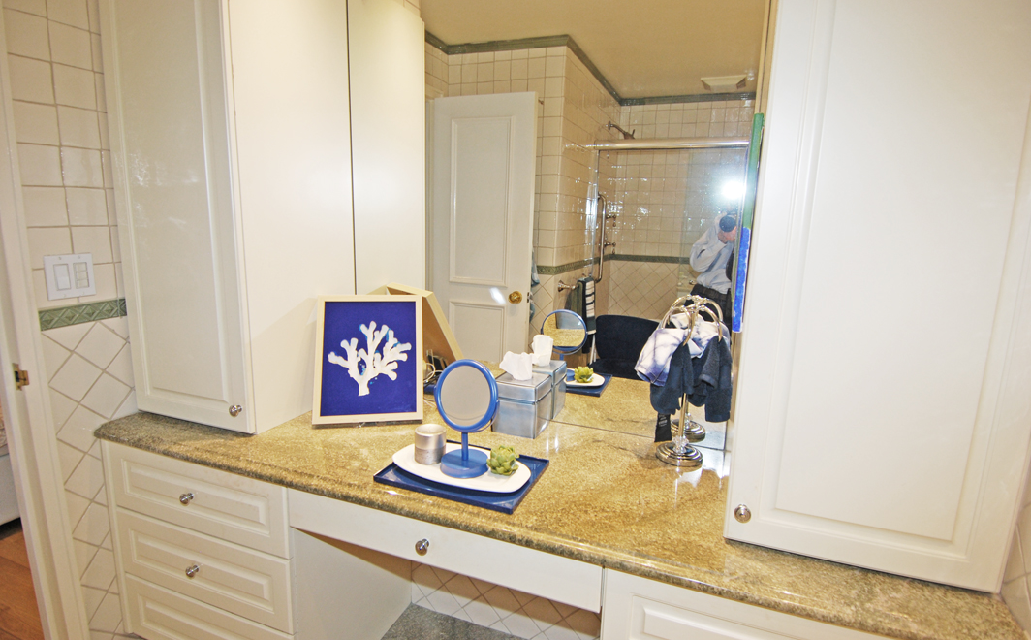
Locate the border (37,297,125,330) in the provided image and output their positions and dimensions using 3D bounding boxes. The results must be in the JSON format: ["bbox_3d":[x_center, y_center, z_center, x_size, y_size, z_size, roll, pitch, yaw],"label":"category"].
[{"bbox_3d":[-1.213,-0.017,1.460,0.012,0.051,0.217,5,11,21],"label":"border"}]

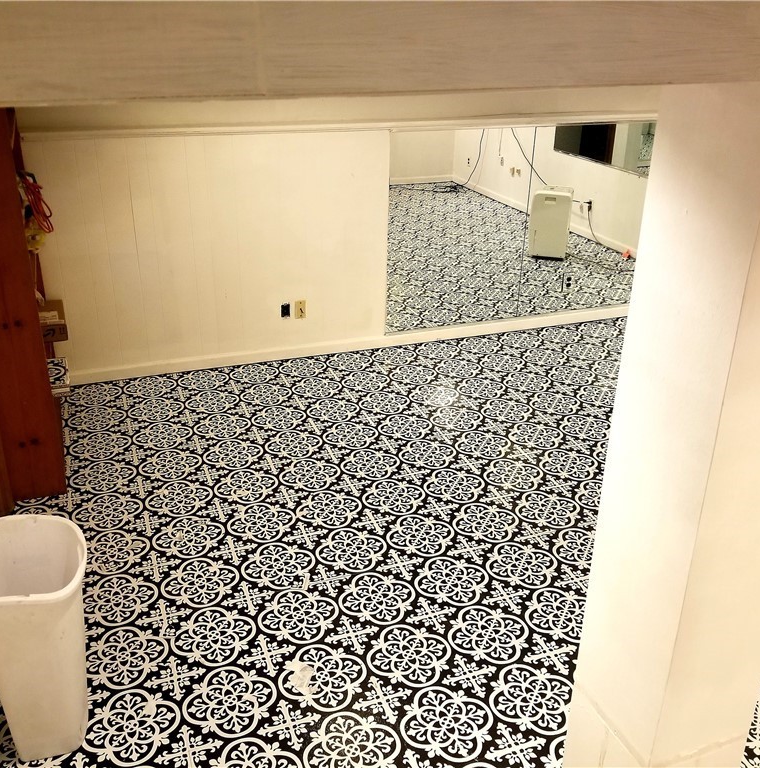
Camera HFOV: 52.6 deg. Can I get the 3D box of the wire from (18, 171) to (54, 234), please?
[{"bbox_3d":[-1.645,-0.870,3.680,0.130,0.290,0.120,-8,26,-19],"label":"wire"}]

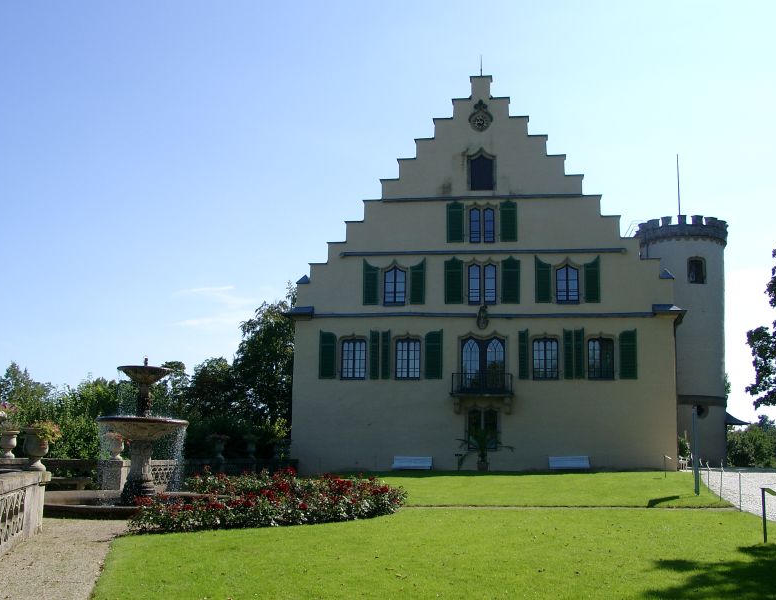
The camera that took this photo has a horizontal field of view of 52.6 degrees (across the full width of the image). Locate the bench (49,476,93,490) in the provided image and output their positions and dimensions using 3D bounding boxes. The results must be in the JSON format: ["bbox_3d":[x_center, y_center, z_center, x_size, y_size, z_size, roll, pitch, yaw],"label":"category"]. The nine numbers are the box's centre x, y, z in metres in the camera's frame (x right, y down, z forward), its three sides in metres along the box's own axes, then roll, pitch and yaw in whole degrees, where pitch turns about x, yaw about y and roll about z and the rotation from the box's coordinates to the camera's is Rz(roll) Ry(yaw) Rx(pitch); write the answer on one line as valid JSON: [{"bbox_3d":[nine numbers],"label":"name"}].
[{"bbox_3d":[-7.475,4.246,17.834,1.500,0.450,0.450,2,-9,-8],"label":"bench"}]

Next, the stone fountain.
[{"bbox_3d":[-4.790,2.603,15.680,1.840,2.854,1.840,1,-9,0],"label":"stone fountain"}]

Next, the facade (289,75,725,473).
[{"bbox_3d":[7.734,-0.076,47.034,21.923,19.656,19.000,0,-9,8],"label":"facade"}]

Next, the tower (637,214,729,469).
[{"bbox_3d":[15.892,2.339,42.565,4.662,12.886,4.662,0,-9,8],"label":"tower"}]

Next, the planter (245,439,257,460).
[{"bbox_3d":[-4.882,5.362,28.000,0.402,0.700,0.402,1,-9,0],"label":"planter"}]

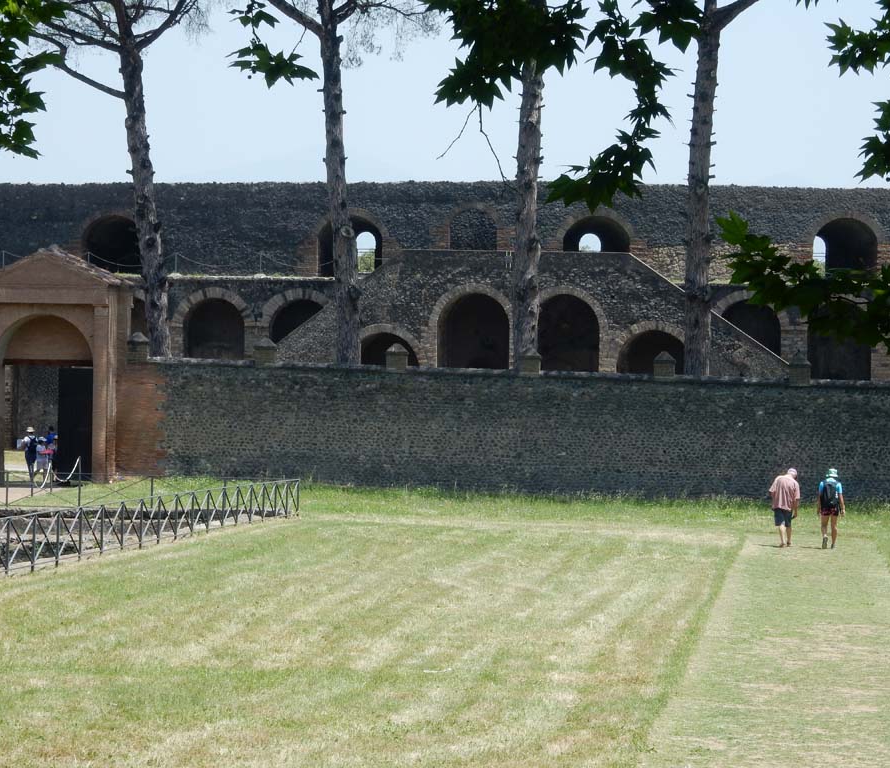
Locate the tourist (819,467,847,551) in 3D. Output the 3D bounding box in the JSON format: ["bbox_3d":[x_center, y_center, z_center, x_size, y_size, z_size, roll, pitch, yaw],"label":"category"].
[{"bbox_3d":[8.063,2.603,72.200,0.580,1.670,0.500,0,0,6],"label":"tourist"}]

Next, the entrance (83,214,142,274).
[{"bbox_3d":[-13.053,-5.431,136.700,2.450,2.500,1.600,0,0,11],"label":"entrance"}]

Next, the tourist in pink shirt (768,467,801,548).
[{"bbox_3d":[7.180,2.627,73.200,0.640,1.660,0.450,1,0,6],"label":"tourist in pink shirt"}]

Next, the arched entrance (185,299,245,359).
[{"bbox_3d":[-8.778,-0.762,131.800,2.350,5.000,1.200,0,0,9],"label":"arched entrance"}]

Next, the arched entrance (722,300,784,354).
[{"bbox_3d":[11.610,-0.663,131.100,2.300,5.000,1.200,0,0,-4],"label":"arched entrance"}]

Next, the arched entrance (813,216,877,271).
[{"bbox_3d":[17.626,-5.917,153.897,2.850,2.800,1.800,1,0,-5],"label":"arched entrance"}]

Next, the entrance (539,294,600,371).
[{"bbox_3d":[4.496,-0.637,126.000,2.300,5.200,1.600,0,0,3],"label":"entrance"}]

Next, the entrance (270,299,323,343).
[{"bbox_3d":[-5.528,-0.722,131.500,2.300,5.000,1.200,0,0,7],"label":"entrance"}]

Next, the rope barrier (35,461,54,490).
[{"bbox_3d":[-12.153,2.838,105.198,0.650,0.950,0.400,1,0,8],"label":"rope barrier"}]

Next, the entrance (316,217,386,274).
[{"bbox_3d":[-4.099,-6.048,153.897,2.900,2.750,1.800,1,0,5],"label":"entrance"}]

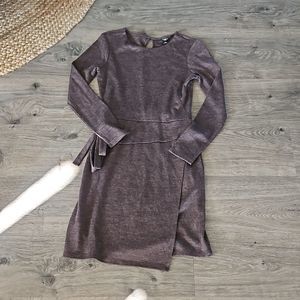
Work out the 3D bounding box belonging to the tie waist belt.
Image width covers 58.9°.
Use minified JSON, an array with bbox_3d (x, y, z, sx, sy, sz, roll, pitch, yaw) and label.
[{"bbox_3d":[-0.060,-0.017,0.960,0.427,0.035,0.199,0,75,0],"label":"tie waist belt"}]

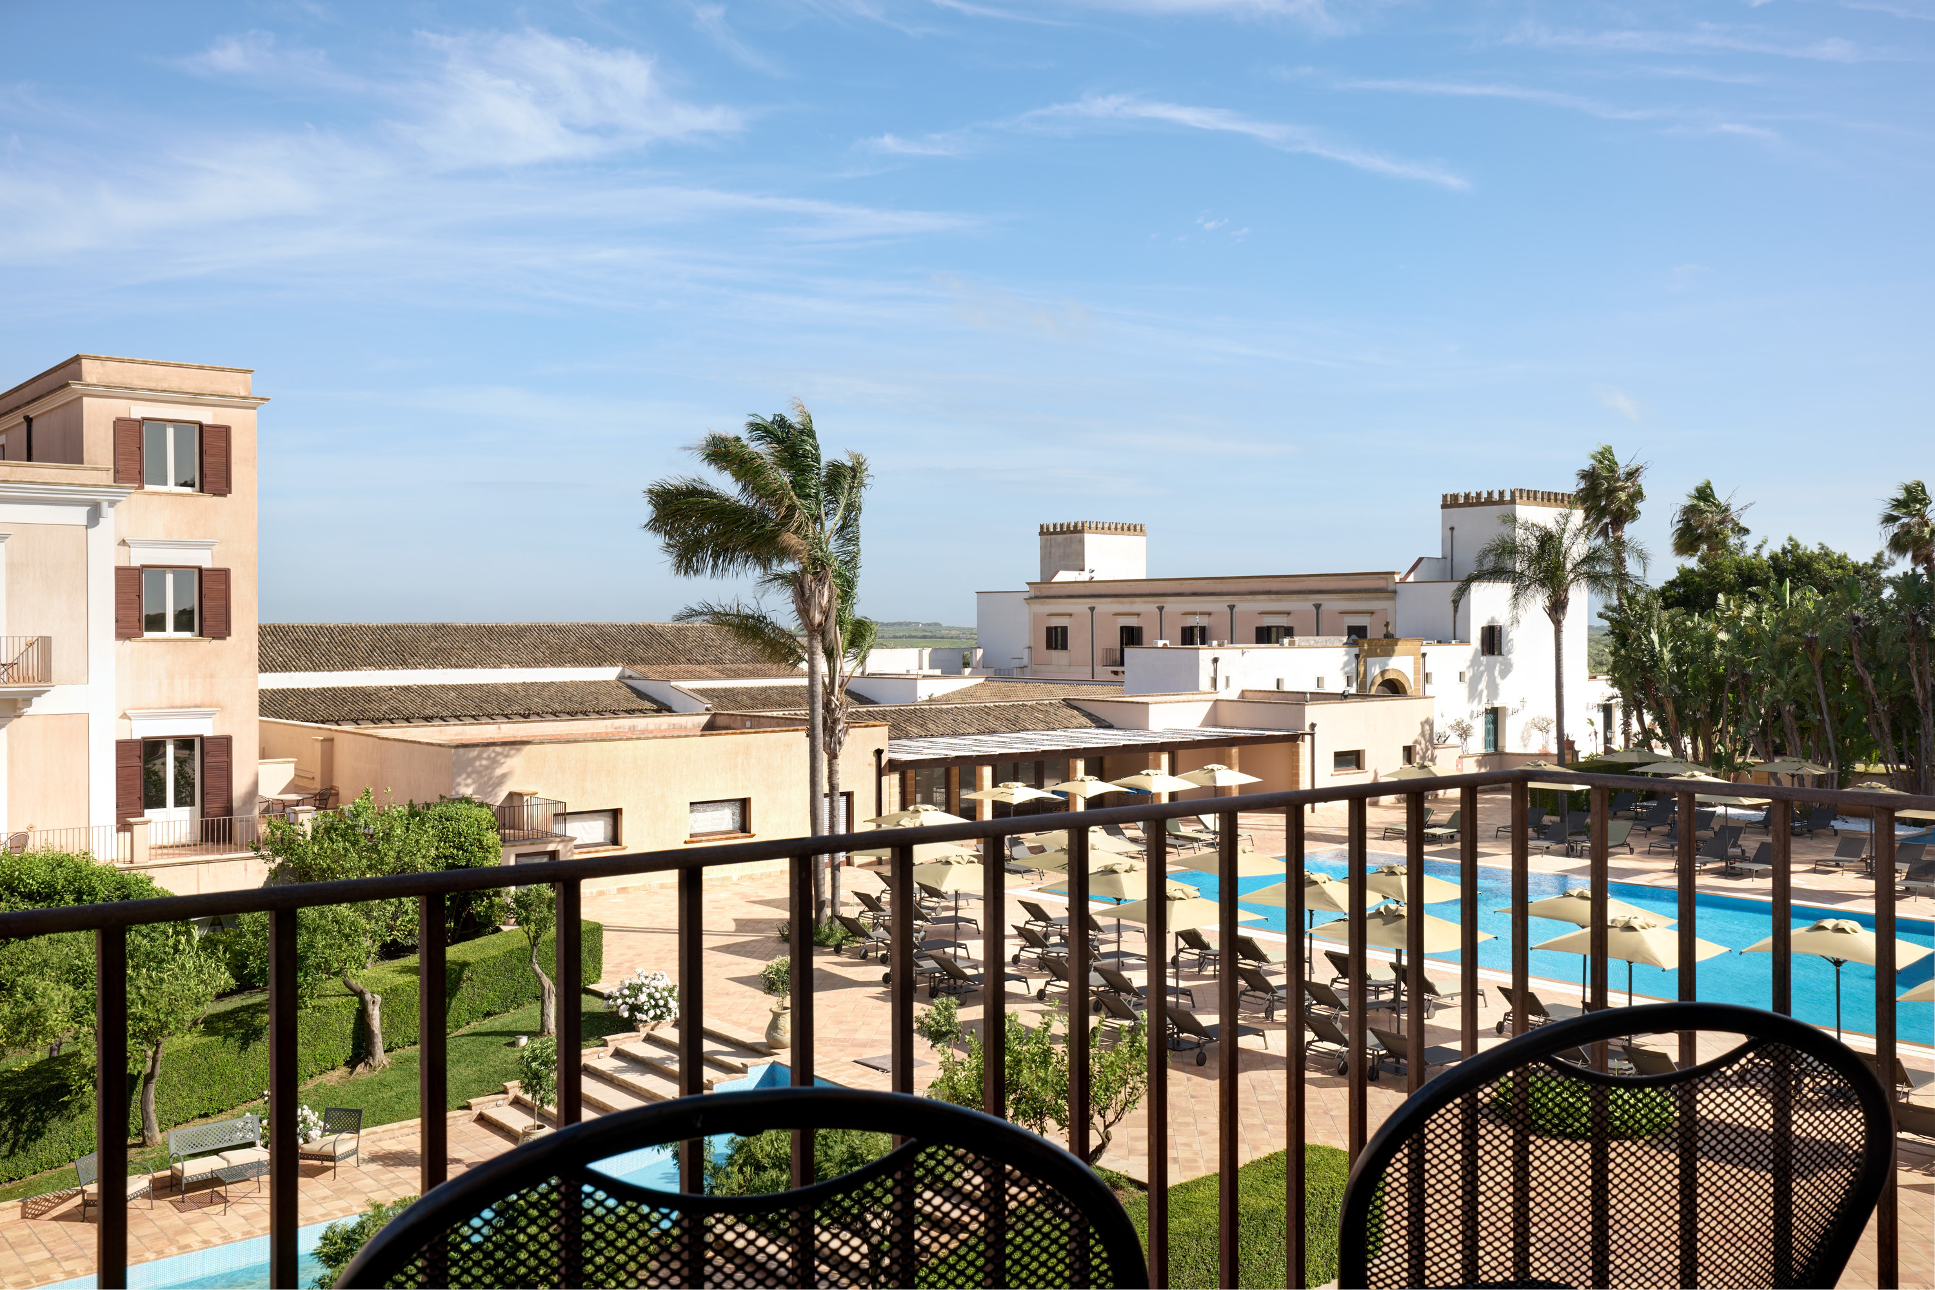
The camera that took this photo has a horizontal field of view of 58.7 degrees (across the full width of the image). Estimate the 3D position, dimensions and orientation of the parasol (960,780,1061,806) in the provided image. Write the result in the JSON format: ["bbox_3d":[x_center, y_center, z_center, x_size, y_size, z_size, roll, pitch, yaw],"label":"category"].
[{"bbox_3d":[1.261,4.098,47.840,2.100,0.550,2.100,0,0,-41],"label":"parasol"}]

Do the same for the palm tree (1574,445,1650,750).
[{"bbox_3d":[33.739,-2.533,90.000,4.000,15.700,4.000,0,0,20],"label":"palm tree"}]

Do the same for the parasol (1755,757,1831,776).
[{"bbox_3d":[26.996,4.942,56.200,2.050,2.480,2.050,-1,0,-45],"label":"parasol"}]

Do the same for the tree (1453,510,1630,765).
[{"bbox_3d":[19.601,0.795,58.300,6.200,10.700,5.900,0,0,0],"label":"tree"}]

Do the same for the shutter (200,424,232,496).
[{"bbox_3d":[-16.141,-3.963,37.000,0.580,1.490,0.070,0,0,-39],"label":"shutter"}]

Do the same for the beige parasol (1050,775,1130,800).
[{"bbox_3d":[3.491,4.088,49.608,2.100,0.550,2.100,0,0,-41],"label":"beige parasol"}]

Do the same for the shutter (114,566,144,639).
[{"bbox_3d":[-18.618,-0.941,38.200,0.600,1.560,0.050,0,0,-41],"label":"shutter"}]

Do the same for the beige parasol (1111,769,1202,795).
[{"bbox_3d":[5.669,4.988,51.800,2.050,2.480,2.050,-1,0,-45],"label":"beige parasol"}]

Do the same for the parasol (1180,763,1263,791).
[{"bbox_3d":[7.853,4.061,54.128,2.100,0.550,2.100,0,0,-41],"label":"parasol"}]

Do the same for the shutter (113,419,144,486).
[{"bbox_3d":[-18.628,-4.246,38.200,0.600,1.560,0.050,0,0,-41],"label":"shutter"}]

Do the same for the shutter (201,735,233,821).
[{"bbox_3d":[-16.141,3.068,37.000,0.580,2.200,0.070,0,0,-39],"label":"shutter"}]

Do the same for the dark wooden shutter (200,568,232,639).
[{"bbox_3d":[-17.201,-0.963,39.400,0.600,1.560,0.050,0,0,-41],"label":"dark wooden shutter"}]

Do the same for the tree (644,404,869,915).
[{"bbox_3d":[-4.868,0.384,39.700,5.200,11.800,4.400,0,0,0],"label":"tree"}]

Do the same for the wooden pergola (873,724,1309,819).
[{"bbox_3d":[3.824,4.640,57.712,20.400,3.150,4.400,0,0,-42],"label":"wooden pergola"}]

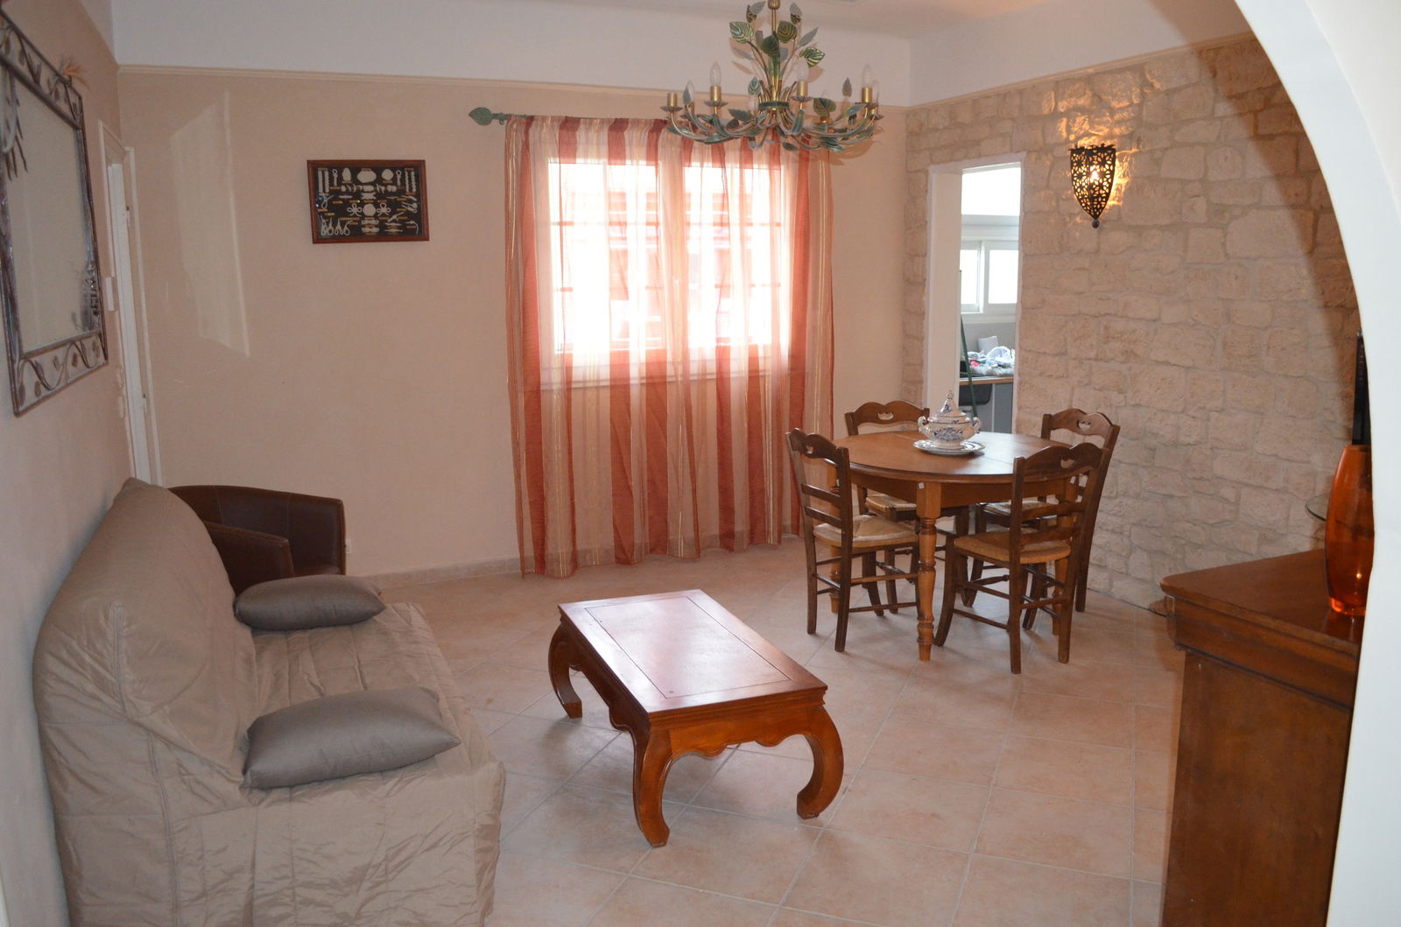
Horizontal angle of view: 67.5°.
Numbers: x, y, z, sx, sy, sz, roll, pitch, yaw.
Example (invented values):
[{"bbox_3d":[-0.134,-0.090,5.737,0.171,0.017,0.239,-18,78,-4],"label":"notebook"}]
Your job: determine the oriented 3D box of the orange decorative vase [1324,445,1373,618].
[{"bbox_3d":[1.112,0.097,1.750,0.115,0.275,0.115,-5,10,-22],"label":"orange decorative vase"}]

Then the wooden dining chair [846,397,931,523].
[{"bbox_3d":[0.984,0.190,4.954,0.455,0.890,0.500,-4,9,-15],"label":"wooden dining chair"}]

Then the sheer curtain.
[{"bbox_3d":[-0.097,-0.664,5.779,1.850,2.350,0.190,-5,10,-22],"label":"sheer curtain"}]

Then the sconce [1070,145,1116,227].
[{"bbox_3d":[1.783,-1.266,4.836,0.135,0.360,0.235,-5,10,-22],"label":"sconce"}]

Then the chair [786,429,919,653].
[{"bbox_3d":[0.675,0.285,4.393,0.500,0.890,0.455,-5,10,-25],"label":"chair"}]

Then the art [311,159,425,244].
[{"bbox_3d":[-1.636,-1.301,5.201,0.560,0.395,0.035,-5,10,-22],"label":"art"}]

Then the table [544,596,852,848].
[{"bbox_3d":[-0.065,0.736,3.246,0.570,0.390,1.070,-4,10,-19],"label":"table"}]

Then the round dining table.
[{"bbox_3d":[1.072,0.322,4.507,1.220,0.765,1.220,-1,9,0],"label":"round dining table"}]

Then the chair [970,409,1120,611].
[{"bbox_3d":[1.516,0.221,4.692,0.500,0.890,0.455,-6,10,-26],"label":"chair"}]

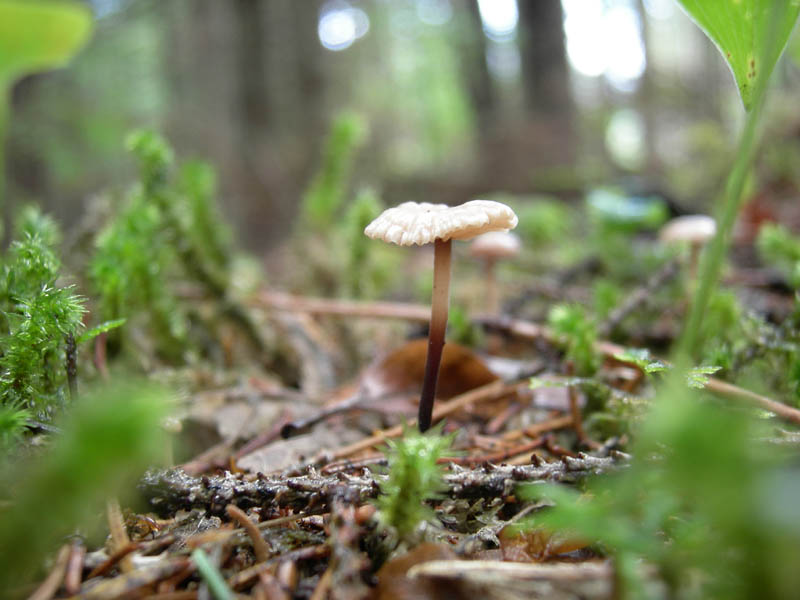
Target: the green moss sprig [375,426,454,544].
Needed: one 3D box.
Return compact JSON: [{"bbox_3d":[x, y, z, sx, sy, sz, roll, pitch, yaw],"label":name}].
[{"bbox_3d":[0.002,0.022,0.104,0.009,0.014,0.009,0,5,0],"label":"green moss sprig"}]

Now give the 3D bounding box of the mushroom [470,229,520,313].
[{"bbox_3d":[0.029,-0.009,0.270,0.015,0.025,0.015,0,5,0],"label":"mushroom"}]

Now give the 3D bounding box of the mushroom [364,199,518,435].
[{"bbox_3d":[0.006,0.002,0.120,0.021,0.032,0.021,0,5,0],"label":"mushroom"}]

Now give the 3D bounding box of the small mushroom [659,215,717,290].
[{"bbox_3d":[0.095,-0.015,0.288,0.018,0.025,0.018,0,5,0],"label":"small mushroom"}]

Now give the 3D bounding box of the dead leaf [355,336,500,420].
[{"bbox_3d":[0.005,0.013,0.150,0.024,0.011,0.018,0,5,0],"label":"dead leaf"}]

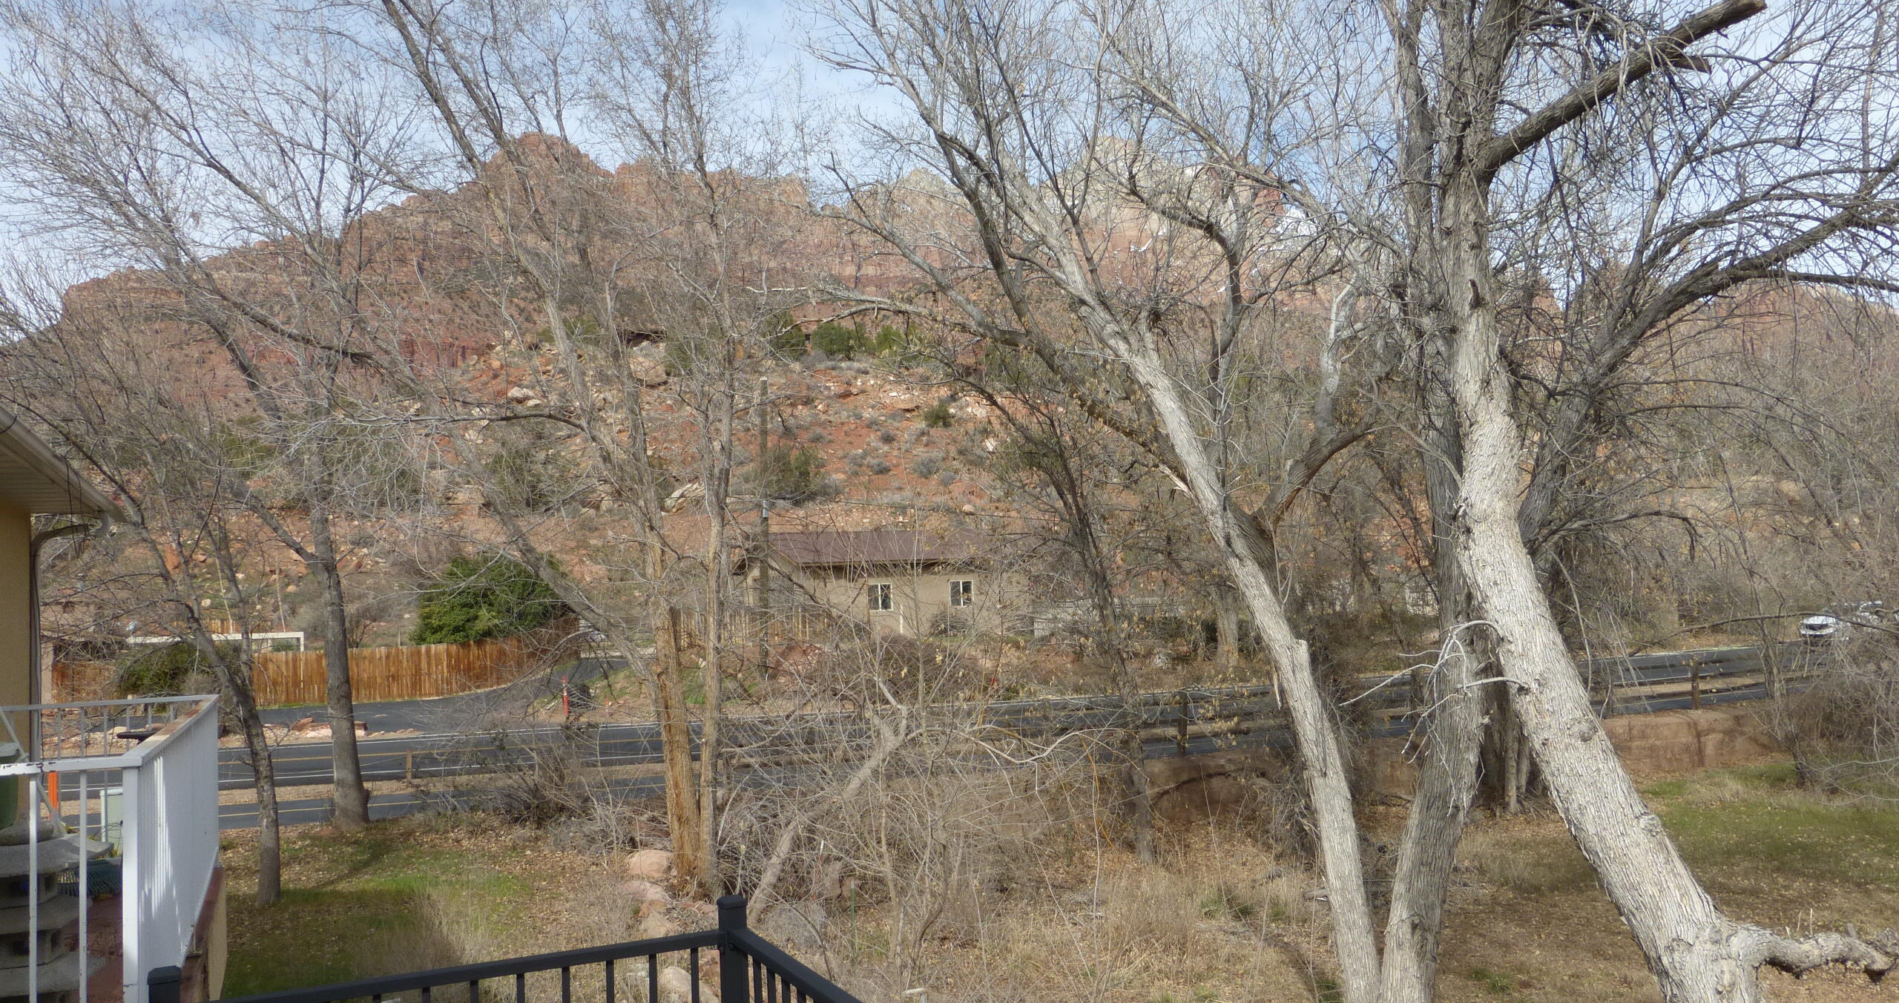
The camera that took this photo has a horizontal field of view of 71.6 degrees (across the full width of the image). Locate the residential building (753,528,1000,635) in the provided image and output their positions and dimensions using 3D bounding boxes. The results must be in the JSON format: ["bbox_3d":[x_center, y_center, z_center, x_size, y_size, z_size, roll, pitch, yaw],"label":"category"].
[{"bbox_3d":[-3.193,3.655,58.872,10.851,4.569,7.460,-1,-4,-30],"label":"residential building"}]

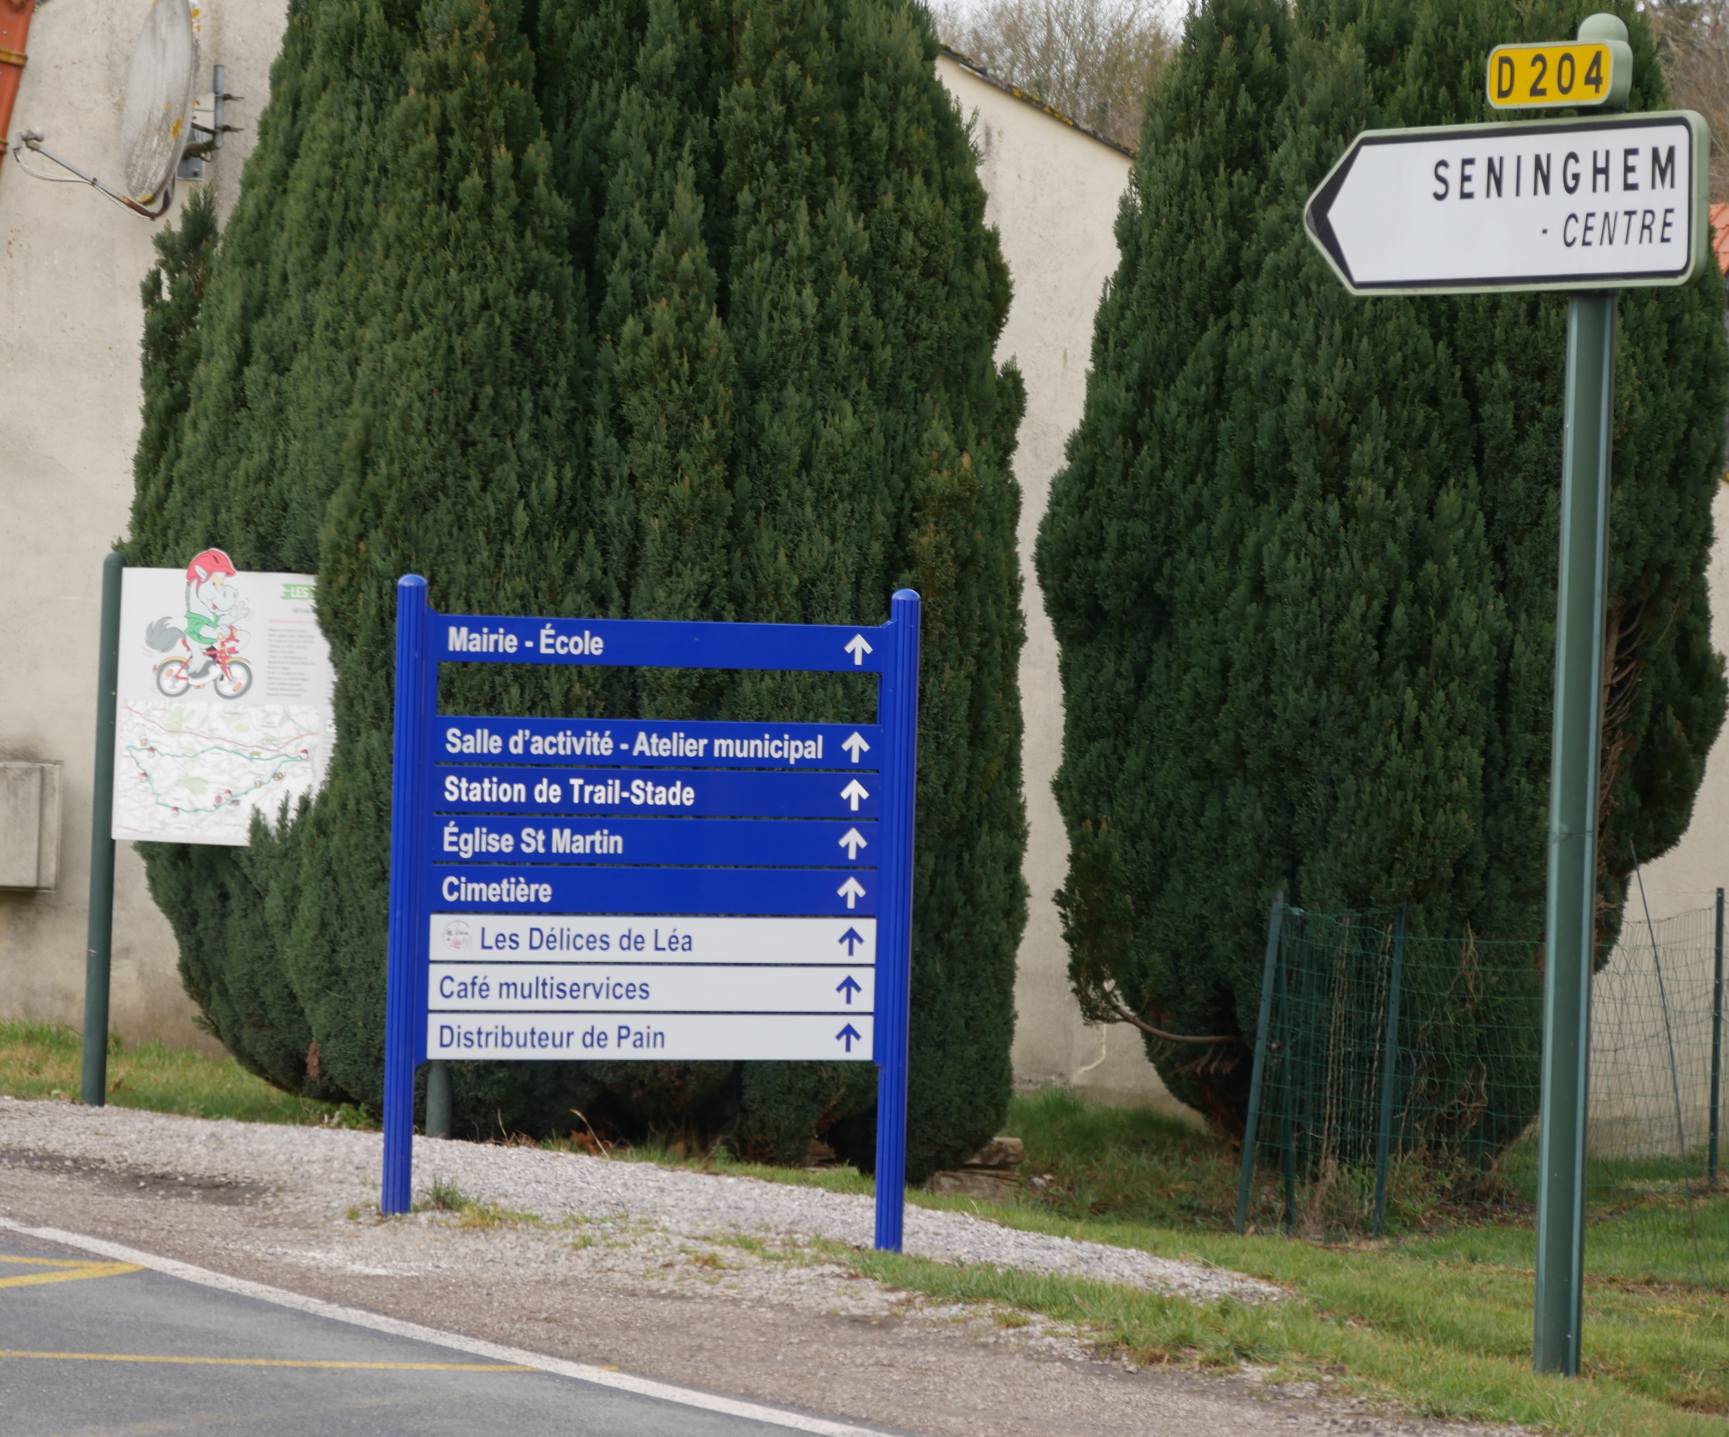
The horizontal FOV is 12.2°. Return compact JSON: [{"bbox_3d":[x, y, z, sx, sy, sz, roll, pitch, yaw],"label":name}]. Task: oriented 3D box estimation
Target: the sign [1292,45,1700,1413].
[{"bbox_3d":[1.467,-0.067,19.500,0.180,3.240,1.580,2,0,-32],"label":"sign"}]

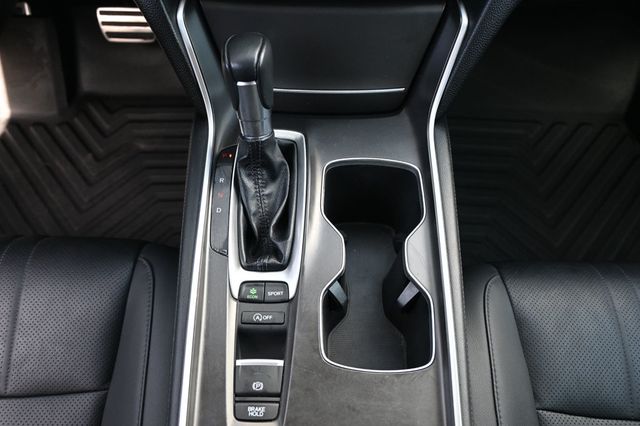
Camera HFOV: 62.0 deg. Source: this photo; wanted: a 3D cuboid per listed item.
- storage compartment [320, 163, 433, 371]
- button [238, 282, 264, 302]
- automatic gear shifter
[{"bbox_3d":[0.049,0.057,0.515,0.096,0.090,0.197,0,67,0],"label":"storage compartment"},{"bbox_3d":[-0.058,0.069,0.461,0.021,0.008,0.018,0,67,0],"label":"button"},{"bbox_3d":[-0.051,-0.050,0.442,0.054,0.130,0.164,0,67,0],"label":"automatic gear shifter"}]

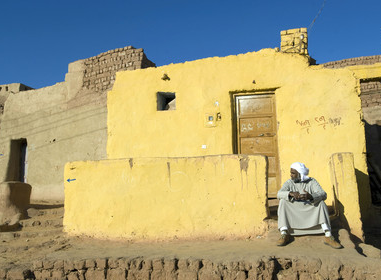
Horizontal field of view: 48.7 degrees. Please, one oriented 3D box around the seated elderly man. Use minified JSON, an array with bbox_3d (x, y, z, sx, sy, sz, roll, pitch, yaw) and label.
[{"bbox_3d":[1.514,0.831,5.420,0.750,1.060,0.750,-2,-7,10],"label":"seated elderly man"}]

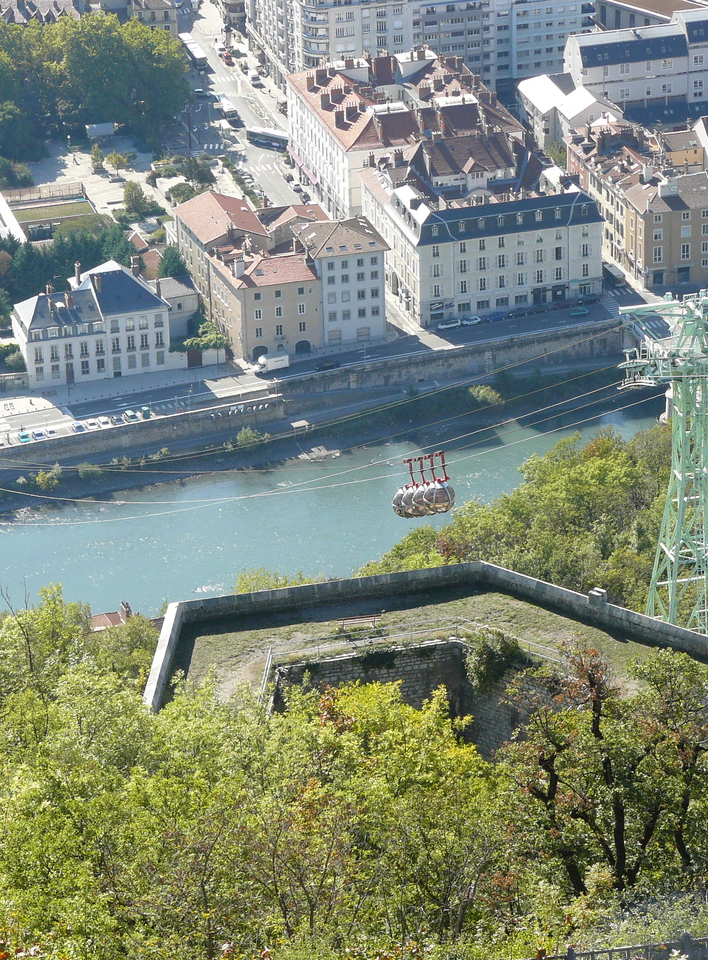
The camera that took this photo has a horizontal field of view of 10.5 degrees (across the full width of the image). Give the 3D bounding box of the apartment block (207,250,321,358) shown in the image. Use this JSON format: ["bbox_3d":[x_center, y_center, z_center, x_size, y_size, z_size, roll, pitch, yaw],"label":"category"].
[{"bbox_3d":[-16.190,-34.170,699.360,14.800,15.600,20.000,-9,26,-16],"label":"apartment block"}]

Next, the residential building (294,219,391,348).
[{"bbox_3d":[-2.230,-36.580,680.740,13.600,19.000,16.000,-8,26,-14],"label":"residential building"}]

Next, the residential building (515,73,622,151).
[{"bbox_3d":[44.370,-75.690,789.890,16.000,11.300,22.500,-8,26,-14],"label":"residential building"}]

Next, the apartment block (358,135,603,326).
[{"bbox_3d":[23.210,-48.560,722.080,36.000,20.500,43.500,-8,26,-14],"label":"apartment block"}]

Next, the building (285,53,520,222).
[{"bbox_3d":[9.810,-69.170,765.280,36.500,22.000,47.000,-8,26,-14],"label":"building"}]

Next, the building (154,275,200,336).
[{"bbox_3d":[-32.210,-30.650,681.310,9.000,9.200,7.000,-8,26,-14],"label":"building"}]

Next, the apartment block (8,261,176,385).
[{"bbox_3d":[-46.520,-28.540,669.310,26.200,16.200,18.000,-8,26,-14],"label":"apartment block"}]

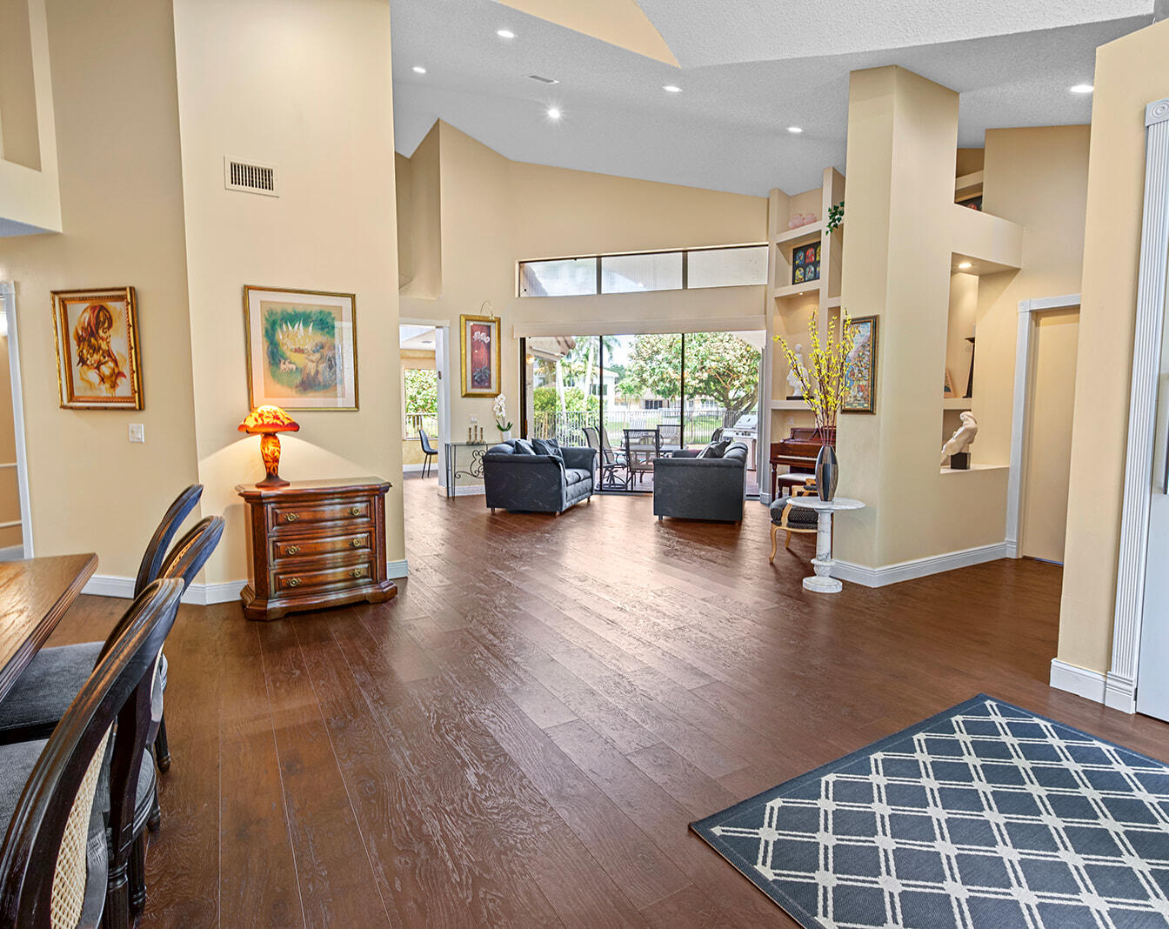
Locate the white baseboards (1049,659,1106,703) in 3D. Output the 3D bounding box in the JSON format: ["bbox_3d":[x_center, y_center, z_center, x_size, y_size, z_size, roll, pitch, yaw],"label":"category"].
[{"bbox_3d":[2.133,0.932,2.668,0.025,0.126,0.197,-3,6,-30],"label":"white baseboards"}]

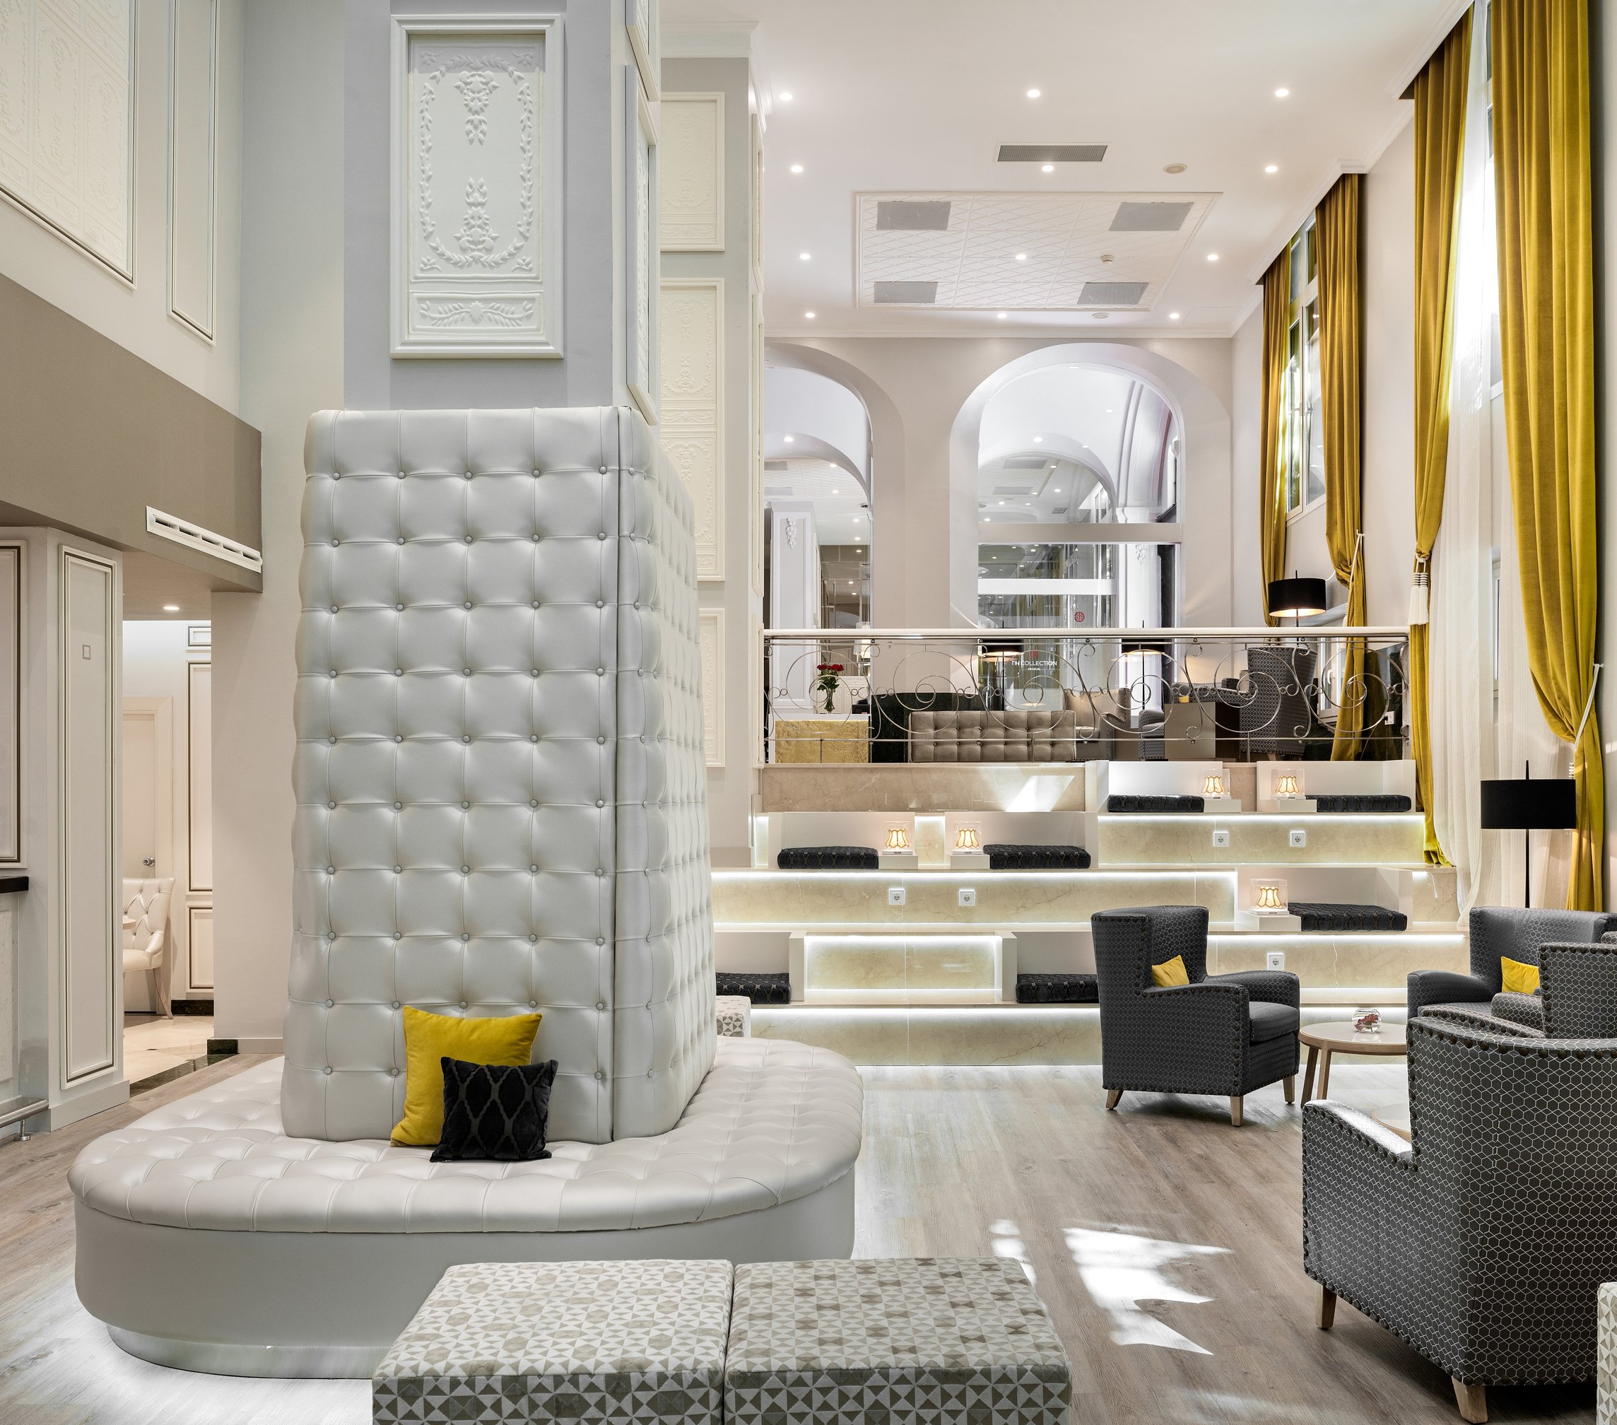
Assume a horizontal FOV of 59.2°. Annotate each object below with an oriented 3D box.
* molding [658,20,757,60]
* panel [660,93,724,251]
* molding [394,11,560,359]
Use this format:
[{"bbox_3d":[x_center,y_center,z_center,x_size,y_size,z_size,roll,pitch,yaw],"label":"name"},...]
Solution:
[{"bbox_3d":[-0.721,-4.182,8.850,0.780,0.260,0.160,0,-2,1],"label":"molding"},{"bbox_3d":[-0.777,-3.404,8.960,0.490,1.010,0.050,0,-2,1],"label":"panel"},{"bbox_3d":[-0.972,-1.538,4.170,0.505,1.010,0.050,0,-2,1],"label":"molding"}]

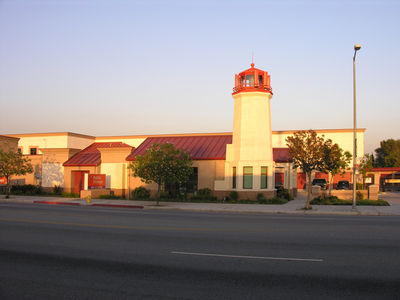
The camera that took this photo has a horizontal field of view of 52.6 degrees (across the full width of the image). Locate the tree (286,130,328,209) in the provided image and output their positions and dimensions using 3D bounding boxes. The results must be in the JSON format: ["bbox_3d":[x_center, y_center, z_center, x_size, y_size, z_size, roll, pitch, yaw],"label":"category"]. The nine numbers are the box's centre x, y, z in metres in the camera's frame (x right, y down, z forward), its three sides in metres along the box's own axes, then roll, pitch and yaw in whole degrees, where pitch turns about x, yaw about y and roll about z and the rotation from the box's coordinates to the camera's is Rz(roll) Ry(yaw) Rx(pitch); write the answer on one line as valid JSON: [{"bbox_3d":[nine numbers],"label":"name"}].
[{"bbox_3d":[5.904,1.127,22.051,2.350,4.350,2.300,-1,-4,19],"label":"tree"}]

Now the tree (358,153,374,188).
[{"bbox_3d":[15.427,2.273,37.363,1.500,4.000,1.500,-1,-4,19],"label":"tree"}]

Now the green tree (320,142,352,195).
[{"bbox_3d":[9.336,1.593,27.656,2.300,4.200,2.200,-1,-4,19],"label":"green tree"}]

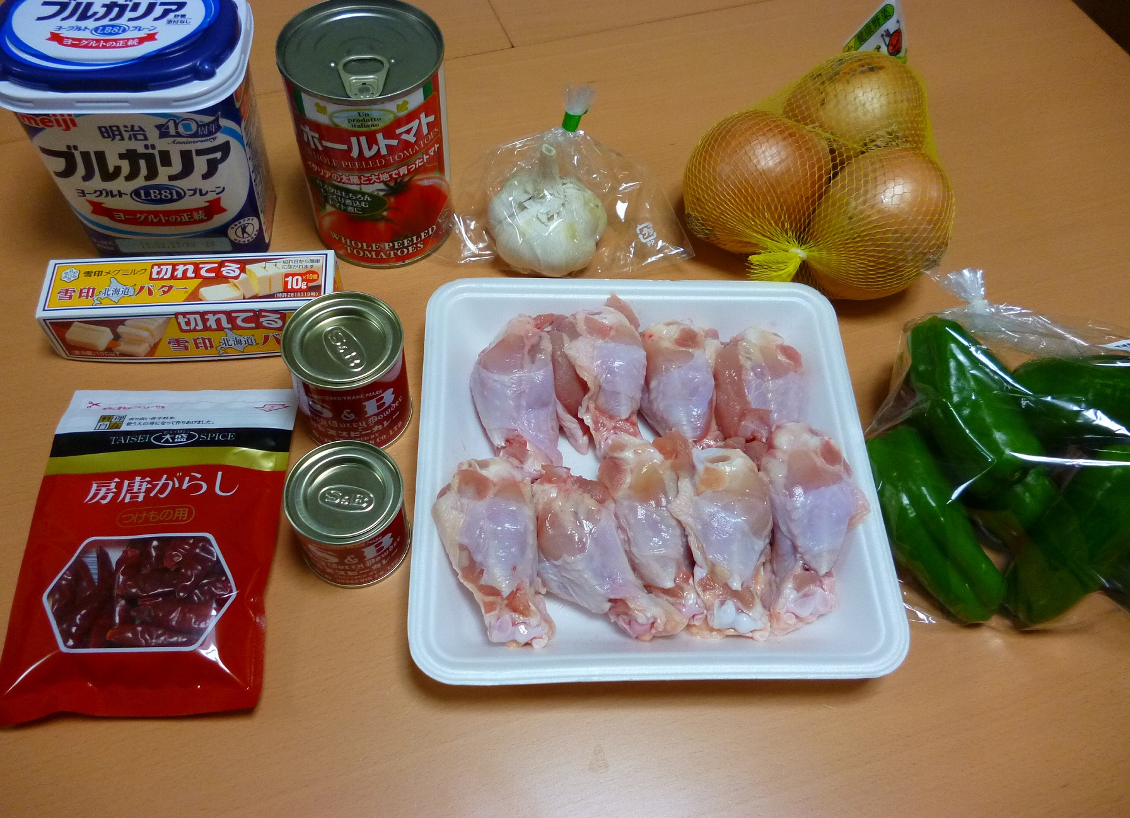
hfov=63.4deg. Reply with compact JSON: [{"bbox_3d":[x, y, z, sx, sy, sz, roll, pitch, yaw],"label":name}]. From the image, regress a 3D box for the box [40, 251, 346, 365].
[{"bbox_3d":[-0.182,-0.052,0.457,0.136,0.033,0.035,-3,57,-5],"label":"box"}]

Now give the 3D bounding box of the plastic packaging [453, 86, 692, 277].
[{"bbox_3d":[0.005,-0.120,0.477,0.131,0.093,0.081,2,57,-2],"label":"plastic packaging"}]

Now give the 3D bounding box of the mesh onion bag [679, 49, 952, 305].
[{"bbox_3d":[0.137,-0.137,0.506,0.141,0.076,0.157,6,57,0],"label":"mesh onion bag"}]

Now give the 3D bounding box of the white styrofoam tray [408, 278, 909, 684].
[{"bbox_3d":[0.036,0.026,0.422,0.202,0.029,0.203,0,57,-3],"label":"white styrofoam tray"}]

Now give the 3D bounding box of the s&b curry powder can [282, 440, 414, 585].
[{"bbox_3d":[-0.092,0.045,0.393,0.048,0.044,0.048,2,57,-2],"label":"s&b curry powder can"}]

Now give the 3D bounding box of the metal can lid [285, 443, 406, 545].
[{"bbox_3d":[-0.091,0.035,0.377,0.048,0.006,0.048,2,57,-2],"label":"metal can lid"}]

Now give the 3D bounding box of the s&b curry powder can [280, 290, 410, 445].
[{"bbox_3d":[-0.099,-0.015,0.423,0.052,0.057,0.052,2,57,-2],"label":"s&b curry powder can"}]

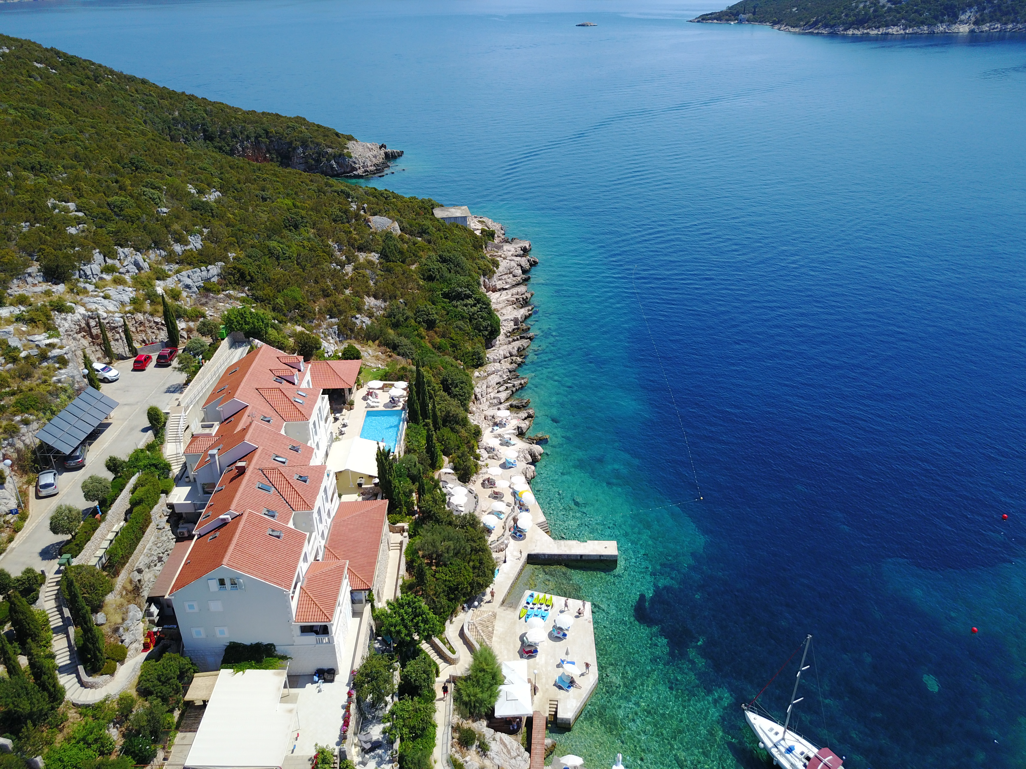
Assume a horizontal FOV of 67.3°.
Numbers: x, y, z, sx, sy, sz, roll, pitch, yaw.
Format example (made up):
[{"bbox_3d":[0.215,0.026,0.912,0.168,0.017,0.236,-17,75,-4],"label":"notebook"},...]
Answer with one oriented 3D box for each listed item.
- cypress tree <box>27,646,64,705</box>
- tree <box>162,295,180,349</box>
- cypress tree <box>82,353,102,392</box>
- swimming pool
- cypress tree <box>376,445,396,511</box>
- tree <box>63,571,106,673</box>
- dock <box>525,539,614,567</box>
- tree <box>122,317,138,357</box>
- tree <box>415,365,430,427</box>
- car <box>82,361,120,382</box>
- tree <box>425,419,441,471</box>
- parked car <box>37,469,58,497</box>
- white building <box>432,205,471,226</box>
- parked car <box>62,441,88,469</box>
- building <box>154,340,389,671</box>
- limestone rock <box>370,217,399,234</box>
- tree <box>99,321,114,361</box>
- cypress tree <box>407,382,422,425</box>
[{"bbox_3d":[-35.358,21.762,57.799,1.800,6.449,1.800,0,27,0],"label":"cypress tree"},{"bbox_3d":[-46.483,-8.503,104.232,1.600,7.836,1.600,0,27,0],"label":"tree"},{"bbox_3d":[-51.030,-1.511,92.951,1.600,5.712,1.600,0,27,0],"label":"cypress tree"},{"bbox_3d":[-16.924,6.432,98.620,4.685,1.200,10.732,-1,27,-2],"label":"swimming pool"},{"bbox_3d":[-14.054,10.306,84.528,1.900,8.580,1.900,-1,28,-2],"label":"cypress tree"},{"bbox_3d":[-34.251,18.808,61.003,1.850,10.370,1.850,-1,28,-2],"label":"tree"},{"bbox_3d":[7.524,21.423,98.548,11.348,1.400,2.789,0,27,1],"label":"dock"},{"bbox_3d":[-51.447,-6.388,103.334,1.150,5.720,1.150,-1,28,-2],"label":"tree"},{"bbox_3d":[-12.328,1.875,103.532,1.500,10.017,1.500,0,27,0],"label":"tree"},{"bbox_3d":[-52.158,-1.524,98.270,4.300,1.500,1.790,15,32,26],"label":"car"},{"bbox_3d":[-10.747,7.881,101.622,1.500,7.760,1.500,-1,28,-2],"label":"tree"},{"bbox_3d":[-48.182,9.982,79.816,1.780,1.470,4.250,-14,31,-24],"label":"parked car"},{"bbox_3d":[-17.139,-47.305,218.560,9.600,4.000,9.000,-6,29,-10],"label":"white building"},{"bbox_3d":[-46.885,7.410,82.916,1.800,1.480,4.450,-8,29,-14],"label":"parked car"},{"bbox_3d":[-24.357,9.410,84.185,20.898,12.900,47.201,-2,27,-4],"label":"building"},{"bbox_3d":[-32.721,-40.834,196.712,7.600,3.300,5.500,-4,27,-8],"label":"limestone rock"},{"bbox_3d":[-53.825,-5.965,101.790,1.150,6.460,1.150,-1,28,-2],"label":"tree"},{"bbox_3d":[-13.282,2.825,102.599,1.500,7.179,1.500,0,27,0],"label":"cypress tree"}]

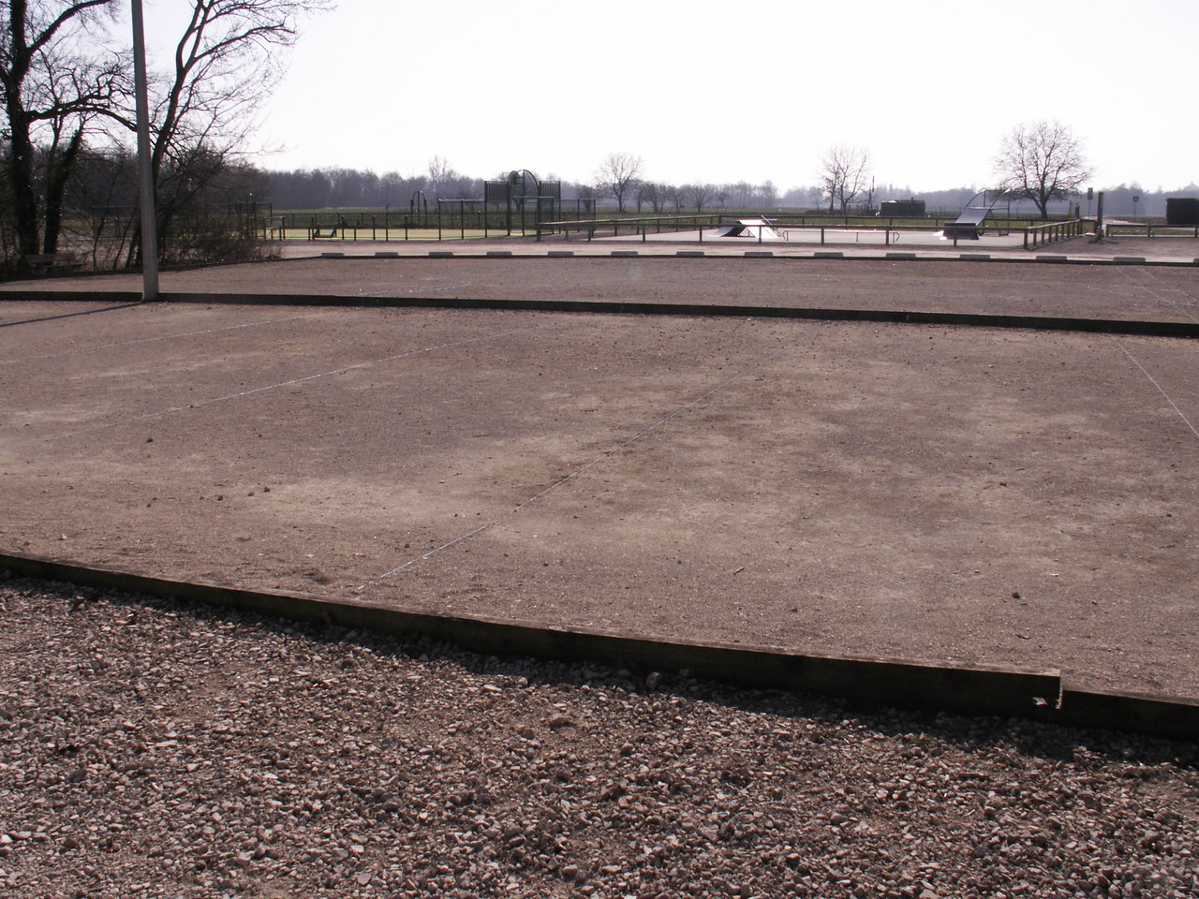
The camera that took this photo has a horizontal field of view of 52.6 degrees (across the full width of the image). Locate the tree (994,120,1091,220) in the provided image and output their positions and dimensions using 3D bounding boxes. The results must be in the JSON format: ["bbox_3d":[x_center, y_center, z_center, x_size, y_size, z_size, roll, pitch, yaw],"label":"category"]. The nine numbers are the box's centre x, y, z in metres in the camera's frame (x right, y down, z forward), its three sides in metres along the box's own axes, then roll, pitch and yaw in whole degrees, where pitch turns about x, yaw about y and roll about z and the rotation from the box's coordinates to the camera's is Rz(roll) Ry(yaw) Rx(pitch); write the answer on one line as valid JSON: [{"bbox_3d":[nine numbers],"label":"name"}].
[{"bbox_3d":[55.143,-34.758,151.039,11.767,12.110,11.767,0,11,0],"label":"tree"}]

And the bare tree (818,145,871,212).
[{"bbox_3d":[44.372,-48.919,219.606,9.544,12.255,9.544,0,11,0],"label":"bare tree"}]

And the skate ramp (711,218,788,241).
[{"bbox_3d":[7.640,-11.512,62.959,3.900,1.060,2.600,2,12,10],"label":"skate ramp"}]

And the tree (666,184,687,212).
[{"bbox_3d":[12.795,-41.598,200.722,3.610,4.632,3.610,0,11,0],"label":"tree"}]

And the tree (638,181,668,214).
[{"bbox_3d":[8.761,-41.783,200.689,4.813,5.465,4.813,0,11,0],"label":"tree"}]

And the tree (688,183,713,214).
[{"bbox_3d":[16.672,-41.633,200.710,3.911,5.162,3.911,0,11,0],"label":"tree"}]

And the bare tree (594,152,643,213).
[{"bbox_3d":[3.172,-44.069,200.232,7.803,9.822,7.803,0,11,0],"label":"bare tree"}]

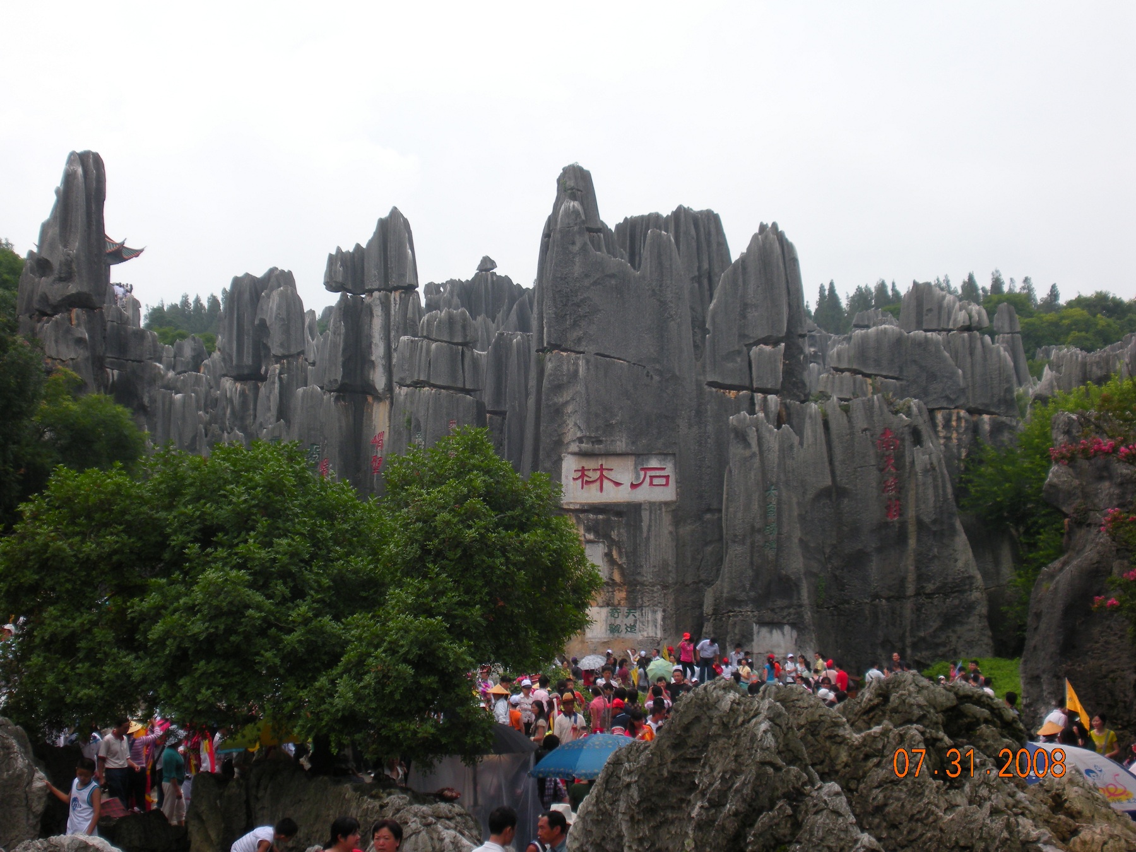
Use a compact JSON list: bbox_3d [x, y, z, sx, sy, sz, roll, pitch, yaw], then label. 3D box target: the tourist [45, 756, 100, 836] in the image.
[{"bbox_3d":[-4.507,3.724,15.521,0.520,1.380,0.360,-4,-8,30],"label":"tourist"}]

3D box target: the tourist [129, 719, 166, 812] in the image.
[{"bbox_3d":[-7.716,6.226,31.300,0.620,1.680,0.500,-3,-7,24],"label":"tourist"}]

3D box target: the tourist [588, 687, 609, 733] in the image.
[{"bbox_3d":[0.539,5.450,30.409,0.460,1.600,0.300,3,-7,-24],"label":"tourist"}]

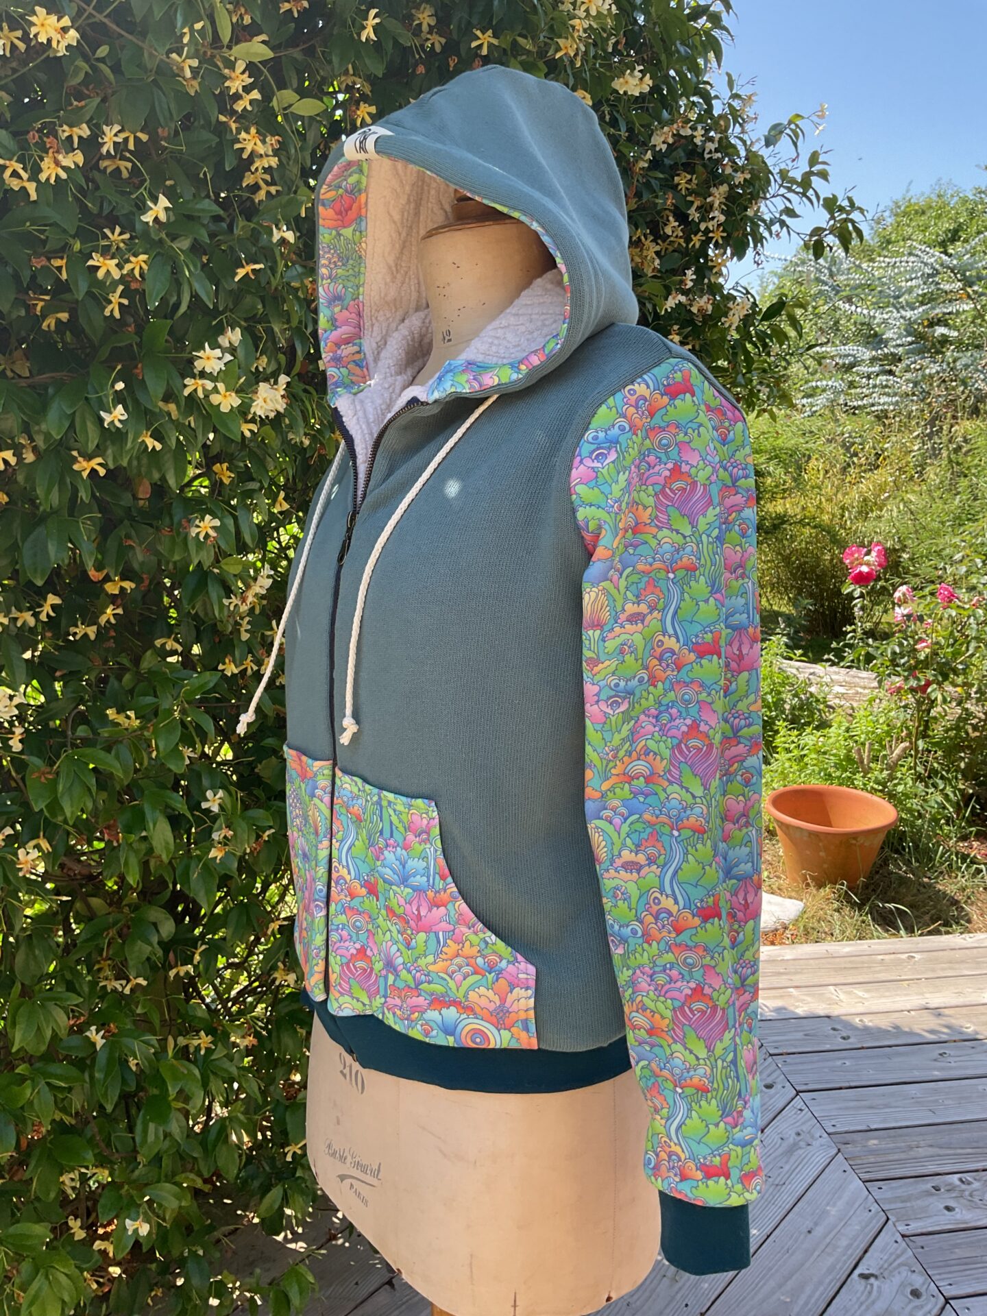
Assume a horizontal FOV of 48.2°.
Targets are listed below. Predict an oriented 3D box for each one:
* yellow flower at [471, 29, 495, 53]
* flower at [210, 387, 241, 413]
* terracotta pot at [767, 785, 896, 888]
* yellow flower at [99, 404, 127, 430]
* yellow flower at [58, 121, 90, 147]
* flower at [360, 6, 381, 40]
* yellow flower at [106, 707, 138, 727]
[{"bbox_3d":[-0.011,-0.691,1.236,0.029,0.022,0.019,0,10,0],"label":"yellow flower"},{"bbox_3d":[-0.284,-0.274,1.170,0.032,0.028,0.019,-2,10,-13],"label":"flower"},{"bbox_3d":[1.084,0.608,3.576,0.400,0.260,0.400,0,12,0],"label":"terracotta pot"},{"bbox_3d":[-0.403,-0.255,1.169,0.027,0.029,0.019,-3,10,-18],"label":"yellow flower"},{"bbox_3d":[-0.412,-0.514,1.083,0.031,0.025,0.020,-2,14,-13],"label":"yellow flower"},{"bbox_3d":[-0.133,-0.686,1.193,0.024,0.036,0.020,-10,12,-40],"label":"flower"},{"bbox_3d":[-0.415,0.066,1.231,0.036,0.022,0.025,-2,-21,-12],"label":"yellow flower"}]

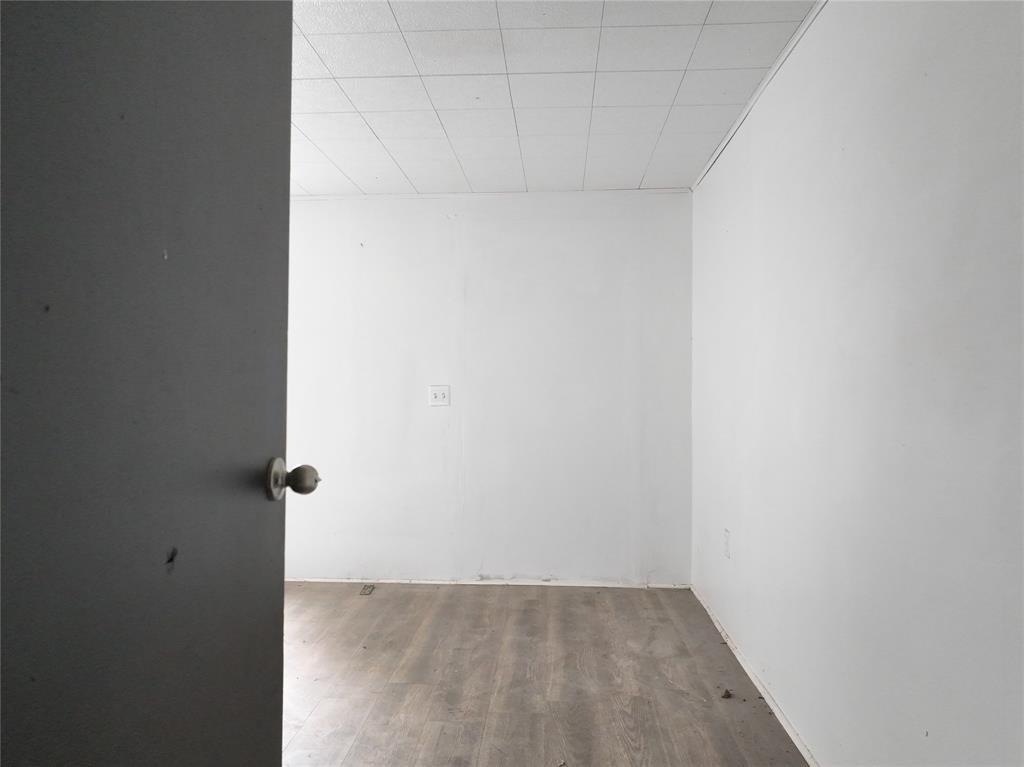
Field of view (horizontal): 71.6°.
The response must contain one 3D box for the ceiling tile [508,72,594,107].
[{"bbox_3d":[0.147,-1.077,2.598,0.305,0.015,0.305,0,0,4],"label":"ceiling tile"}]

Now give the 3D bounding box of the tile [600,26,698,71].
[{"bbox_3d":[0.431,-1.078,2.272,0.303,0.016,0.303,0,0,4],"label":"tile"}]

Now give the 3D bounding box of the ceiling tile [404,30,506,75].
[{"bbox_3d":[-0.177,-1.081,2.314,0.303,0.016,0.303,0,0,4],"label":"ceiling tile"}]

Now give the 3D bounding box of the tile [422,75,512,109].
[{"bbox_3d":[-0.157,-1.079,2.618,0.303,0.016,0.303,0,0,4],"label":"tile"}]

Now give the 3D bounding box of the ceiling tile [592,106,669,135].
[{"bbox_3d":[0.472,-1.075,2.881,0.303,0.016,0.303,0,0,4],"label":"ceiling tile"}]

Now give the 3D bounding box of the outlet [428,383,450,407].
[{"bbox_3d":[-0.405,0.069,3.970,0.115,0.116,0.010,0,0,4],"label":"outlet"}]

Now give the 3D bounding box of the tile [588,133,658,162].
[{"bbox_3d":[0.493,-1.073,3.186,0.305,0.015,0.305,0,0,4],"label":"tile"}]

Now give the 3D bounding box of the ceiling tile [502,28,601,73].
[{"bbox_3d":[0.127,-1.079,2.293,0.303,0.016,0.303,0,0,4],"label":"ceiling tile"}]

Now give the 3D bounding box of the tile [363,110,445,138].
[{"bbox_3d":[-0.440,-1.080,2.943,0.303,0.016,0.303,0,0,4],"label":"tile"}]

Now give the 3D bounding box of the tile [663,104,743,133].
[{"bbox_3d":[0.767,-1.072,2.861,0.287,0.015,0.305,0,0,4],"label":"tile"}]

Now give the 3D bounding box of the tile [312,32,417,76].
[{"bbox_3d":[-0.482,-1.083,2.335,0.303,0.016,0.303,0,0,4],"label":"tile"}]

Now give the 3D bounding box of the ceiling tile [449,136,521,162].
[{"bbox_3d":[-0.116,-1.076,3.227,0.305,0.015,0.305,0,0,4],"label":"ceiling tile"}]

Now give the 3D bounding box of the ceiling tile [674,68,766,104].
[{"bbox_3d":[0.746,-1.074,2.557,0.287,0.015,0.305,0,0,4],"label":"ceiling tile"}]

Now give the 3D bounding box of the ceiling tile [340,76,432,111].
[{"bbox_3d":[-0.461,-1.081,2.639,0.305,0.015,0.305,0,0,4],"label":"ceiling tile"}]

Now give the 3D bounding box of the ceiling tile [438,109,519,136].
[{"bbox_3d":[-0.136,-1.078,2.922,0.303,0.016,0.303,0,0,4],"label":"ceiling tile"}]

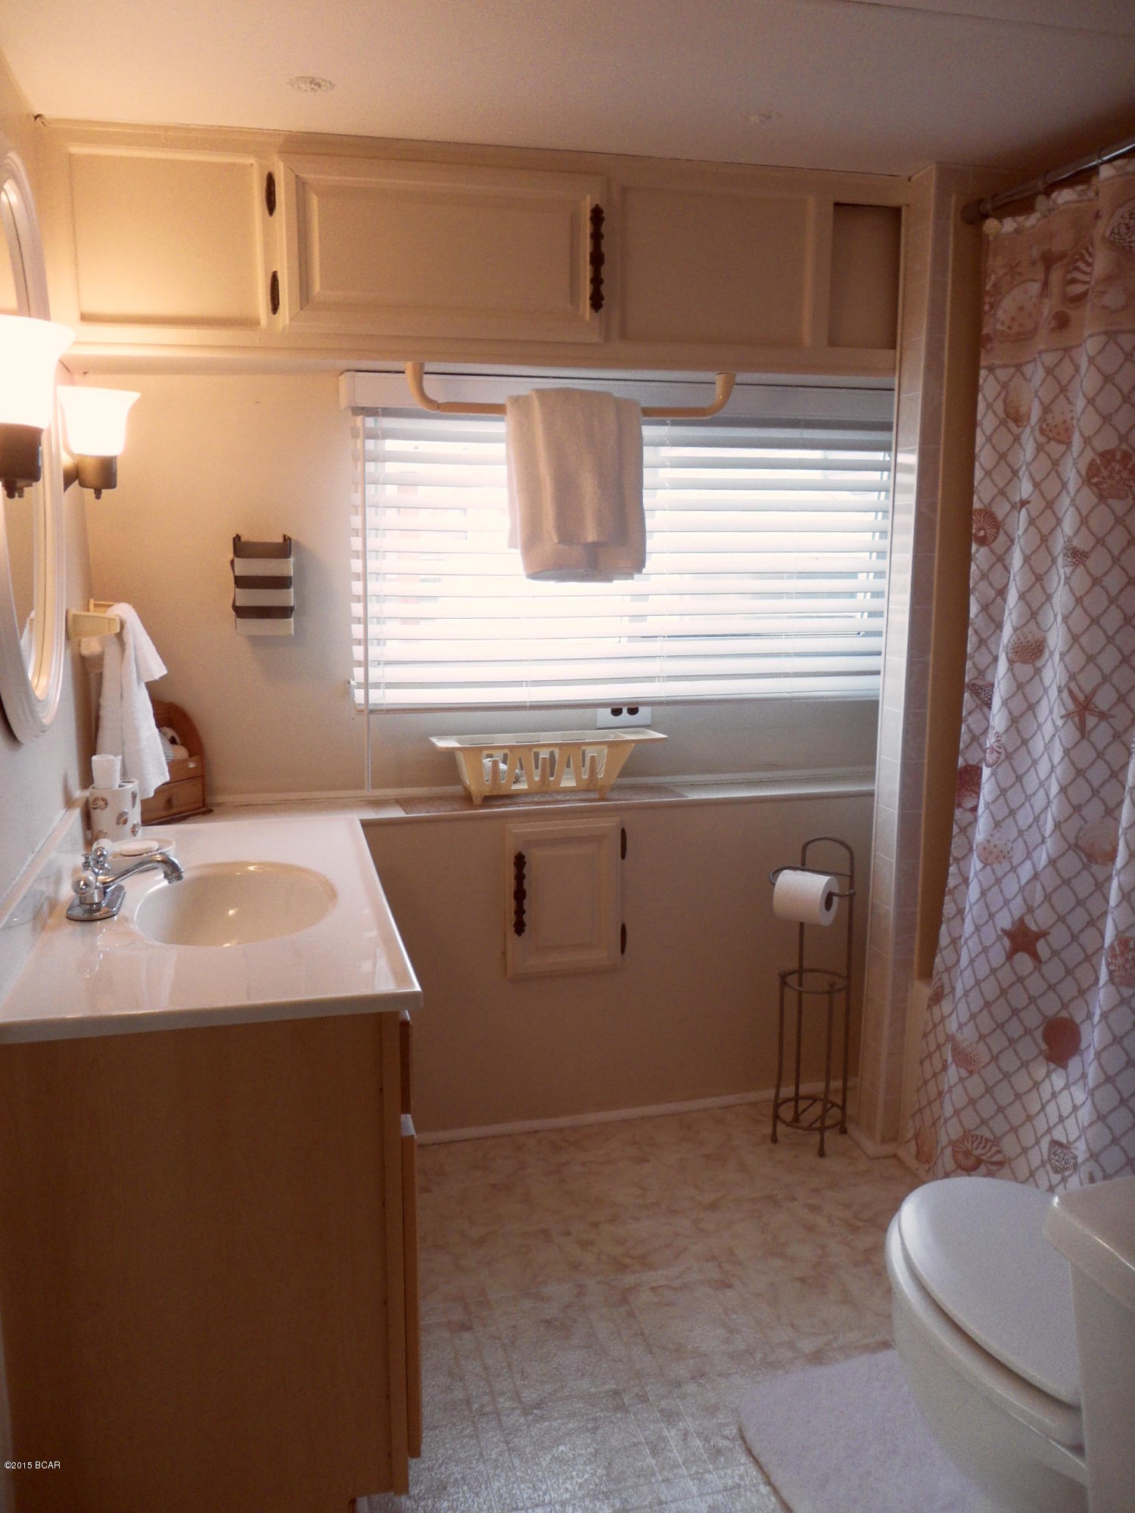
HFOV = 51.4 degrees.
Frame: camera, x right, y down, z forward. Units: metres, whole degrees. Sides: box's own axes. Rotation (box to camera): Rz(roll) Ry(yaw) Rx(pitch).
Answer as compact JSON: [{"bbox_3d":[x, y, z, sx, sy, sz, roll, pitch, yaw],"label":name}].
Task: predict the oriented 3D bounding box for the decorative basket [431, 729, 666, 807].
[{"bbox_3d":[-0.041,0.027,2.705,0.528,0.141,0.124,-3,11,-14],"label":"decorative basket"}]

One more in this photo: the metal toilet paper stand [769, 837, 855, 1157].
[{"bbox_3d":[0.531,0.526,2.633,0.190,0.693,0.150,6,12,32],"label":"metal toilet paper stand"}]

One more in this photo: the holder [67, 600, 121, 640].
[{"bbox_3d":[-0.913,-0.278,2.335,0.095,0.050,0.310,-3,11,-14],"label":"holder"}]

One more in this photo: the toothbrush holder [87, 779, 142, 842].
[{"bbox_3d":[-0.893,0.109,2.328,0.092,0.102,0.092,-3,11,-14],"label":"toothbrush holder"}]

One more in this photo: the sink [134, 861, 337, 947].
[{"bbox_3d":[-0.543,0.297,1.956,0.325,0.130,0.460,-3,11,-14],"label":"sink"}]

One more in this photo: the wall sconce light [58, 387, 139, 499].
[{"bbox_3d":[-0.817,-0.541,2.049,0.148,0.182,0.133,-3,11,-14],"label":"wall sconce light"}]

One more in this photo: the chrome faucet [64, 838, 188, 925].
[{"bbox_3d":[-0.710,0.194,1.900,0.177,0.094,0.156,-3,11,-14],"label":"chrome faucet"}]

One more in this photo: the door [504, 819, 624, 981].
[{"bbox_3d":[-0.006,0.314,2.634,0.263,0.352,0.025,-3,11,-14],"label":"door"}]

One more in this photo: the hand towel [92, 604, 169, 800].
[{"bbox_3d":[-0.877,-0.113,2.365,0.135,0.390,0.200,-3,11,-14],"label":"hand towel"}]

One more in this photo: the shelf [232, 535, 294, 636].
[{"bbox_3d":[-0.645,-0.362,2.506,0.117,0.213,0.070,-3,11,-14],"label":"shelf"}]

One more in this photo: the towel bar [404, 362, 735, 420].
[{"bbox_3d":[0.017,-0.748,2.422,0.698,0.091,0.035,-3,11,-14],"label":"towel bar"}]

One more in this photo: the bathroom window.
[{"bbox_3d":[0.183,-0.445,2.696,1.325,0.661,0.055,-3,11,-14],"label":"bathroom window"}]

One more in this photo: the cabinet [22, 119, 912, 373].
[{"bbox_3d":[-0.139,-0.990,2.437,1.680,0.395,0.310,-3,11,-14],"label":"cabinet"}]

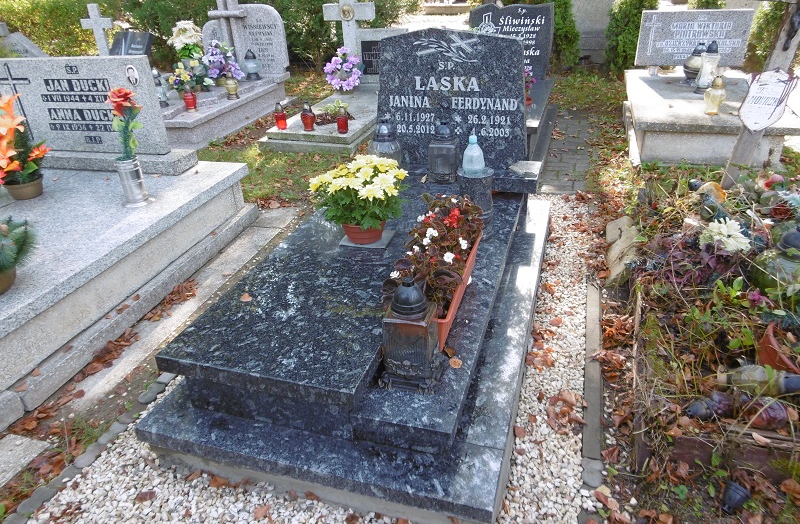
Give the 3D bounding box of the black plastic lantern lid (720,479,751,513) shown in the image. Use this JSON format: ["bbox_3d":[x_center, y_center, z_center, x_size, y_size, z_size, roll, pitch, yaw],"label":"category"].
[{"bbox_3d":[0.919,0.652,1.526,0.063,0.063,0.076,25,56,41],"label":"black plastic lantern lid"}]

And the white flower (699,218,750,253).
[{"bbox_3d":[1.365,-0.103,2.347,0.192,0.125,0.166,7,28,16],"label":"white flower"}]

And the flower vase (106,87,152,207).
[{"bbox_3d":[-1.198,-0.501,2.454,0.185,0.521,0.151,6,29,16],"label":"flower vase"}]

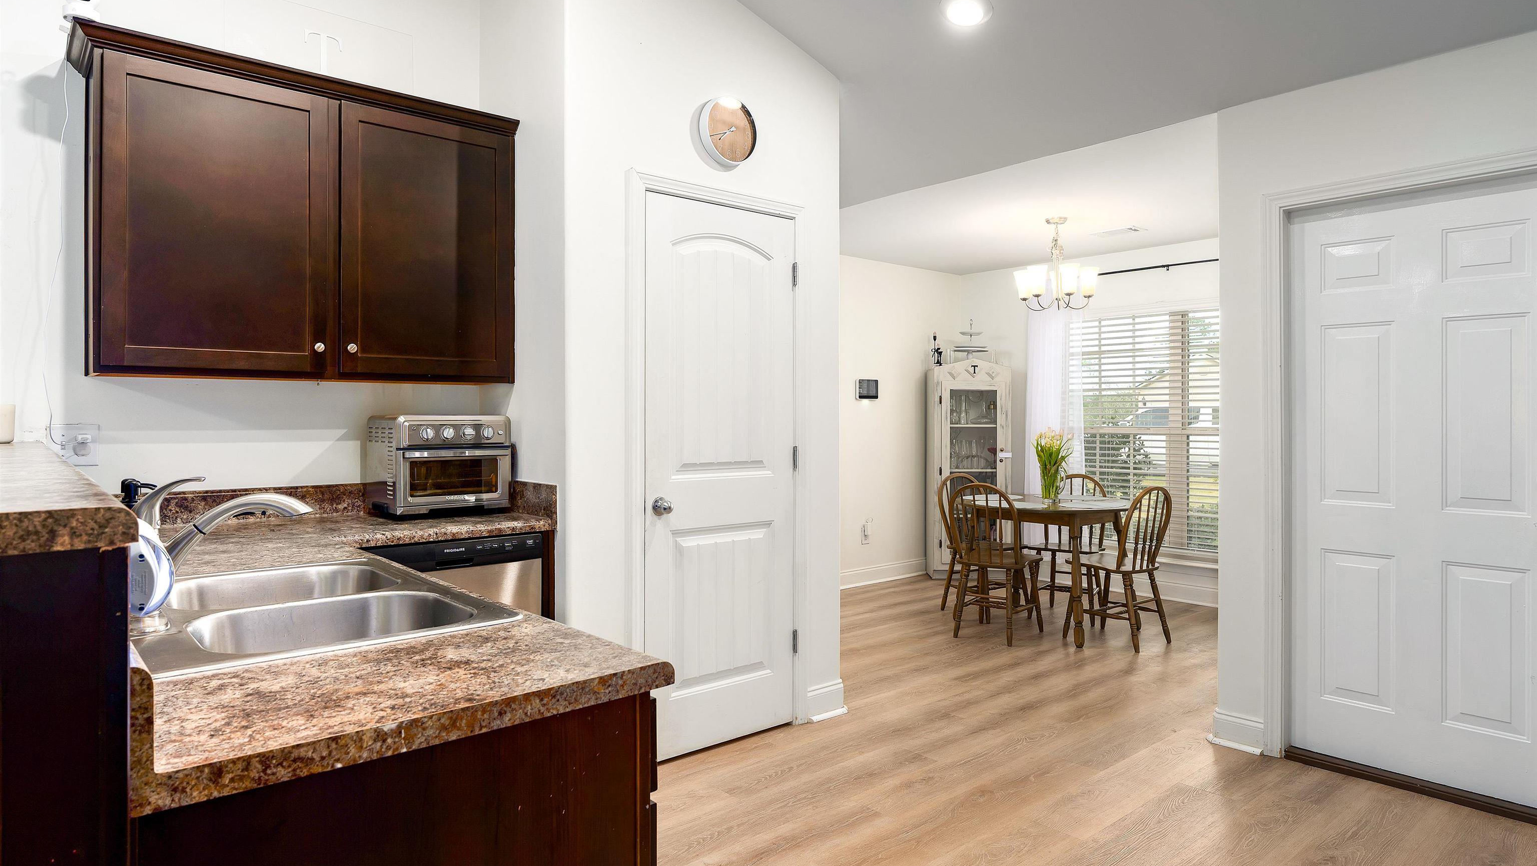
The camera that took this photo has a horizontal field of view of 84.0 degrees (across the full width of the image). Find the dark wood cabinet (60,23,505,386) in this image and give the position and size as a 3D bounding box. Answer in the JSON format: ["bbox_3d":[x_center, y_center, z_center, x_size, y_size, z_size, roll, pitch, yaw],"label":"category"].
[{"bbox_3d":[-1.461,-0.635,2.770,1.240,0.934,0.350,-1,1,-41],"label":"dark wood cabinet"}]

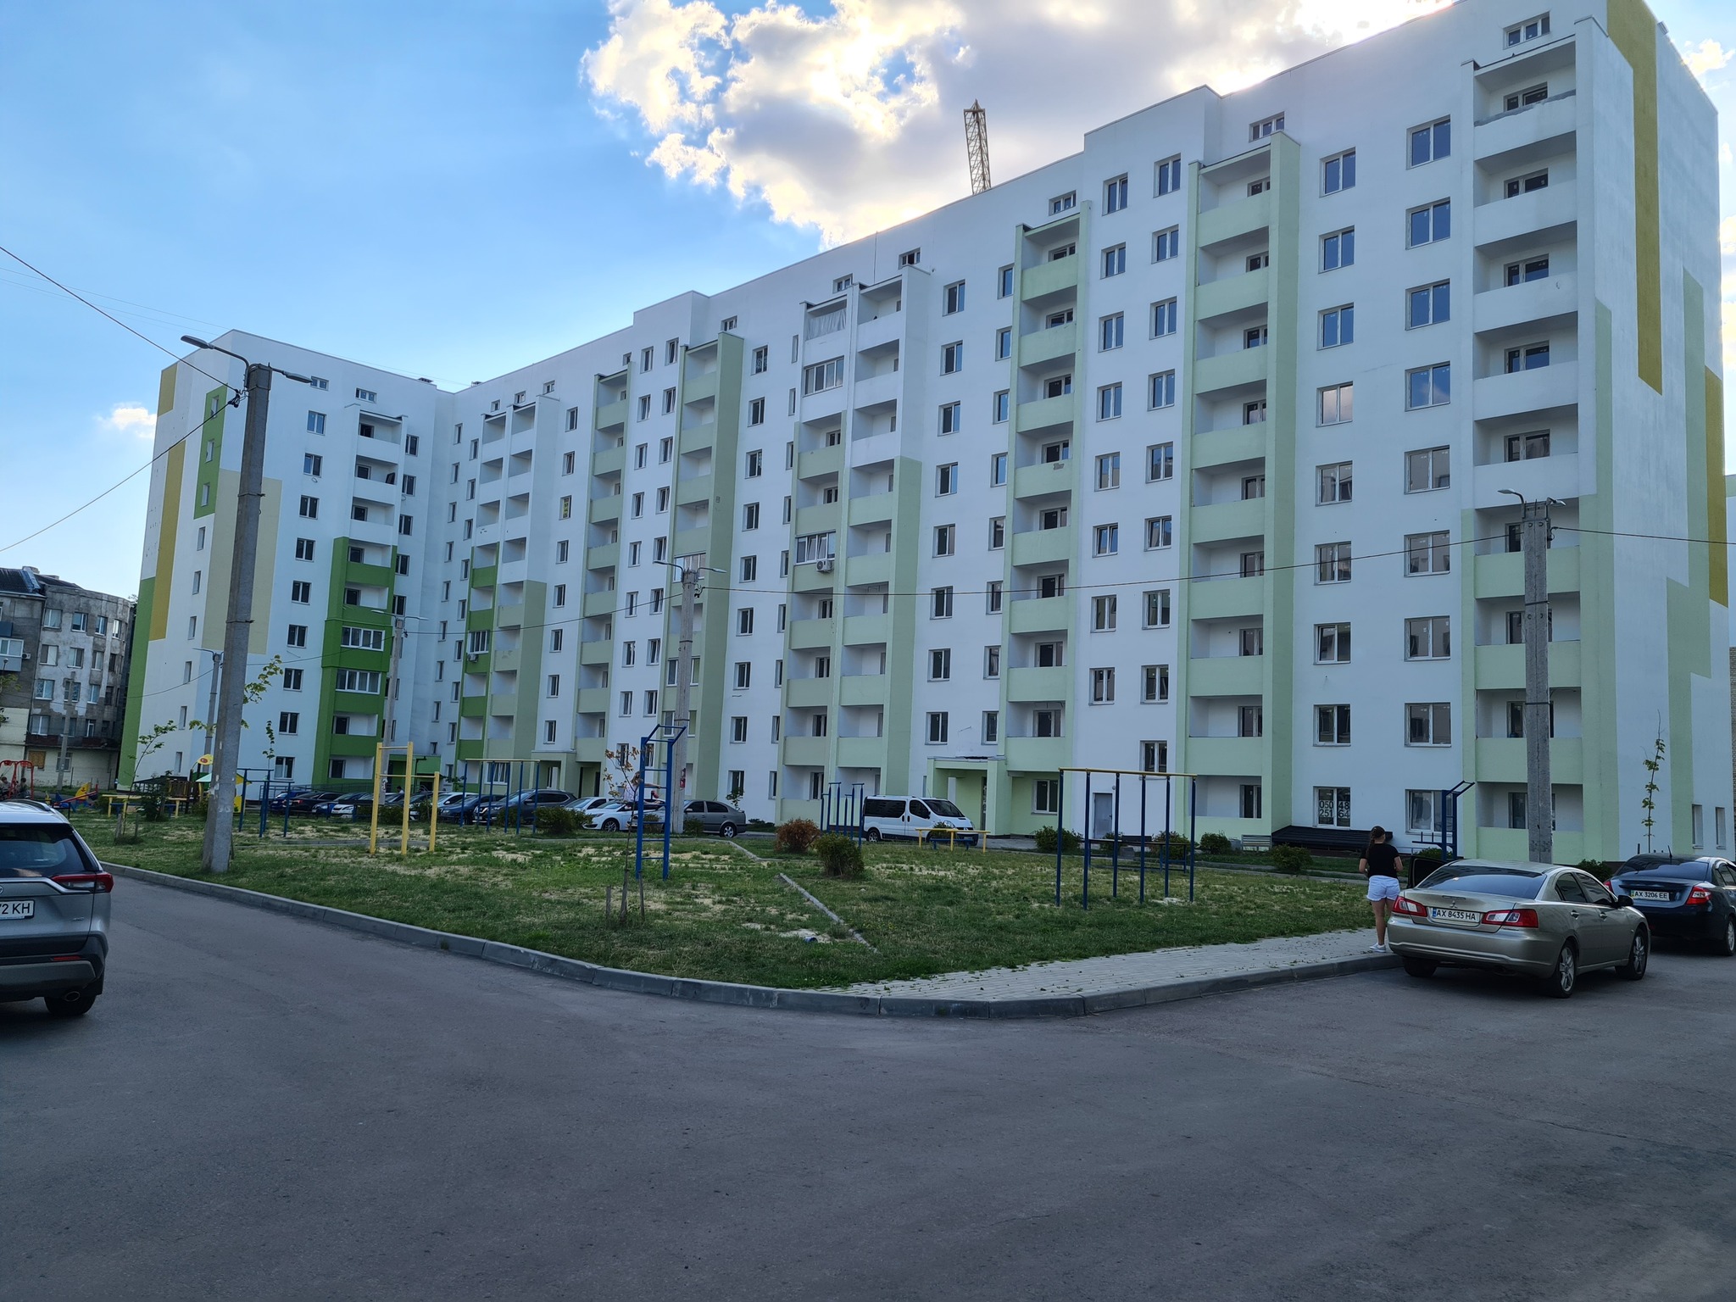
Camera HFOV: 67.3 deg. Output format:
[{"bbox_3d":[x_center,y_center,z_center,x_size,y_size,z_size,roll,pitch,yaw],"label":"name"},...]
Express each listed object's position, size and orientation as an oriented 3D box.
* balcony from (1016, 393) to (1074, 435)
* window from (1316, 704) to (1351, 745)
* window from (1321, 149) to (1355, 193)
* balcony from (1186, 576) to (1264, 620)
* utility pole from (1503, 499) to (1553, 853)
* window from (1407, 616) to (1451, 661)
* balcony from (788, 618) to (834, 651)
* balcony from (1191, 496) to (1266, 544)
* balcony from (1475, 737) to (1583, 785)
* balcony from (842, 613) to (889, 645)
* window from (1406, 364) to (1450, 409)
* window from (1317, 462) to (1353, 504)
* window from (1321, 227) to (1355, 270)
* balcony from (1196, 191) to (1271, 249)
[{"bbox_3d":[7.876,-9.841,54.615,1.374,1.307,2.939,8,-7,-43],"label":"balcony"},{"bbox_3d":[16.271,2.642,45.522,0.170,1.401,1.310,8,-8,-43],"label":"window"},{"bbox_3d":[17.749,-17.967,49.093,0.150,1.532,1.383,8,-8,-44],"label":"window"},{"bbox_3d":[13.529,-1.844,47.933,1.200,1.382,2.964,8,-8,-43],"label":"balcony"},{"bbox_3d":[15.058,0.924,29.272,1.200,9.220,0.500,6,-6,-30],"label":"utility pole"},{"bbox_3d":[18.595,-0.387,43.220,0.183,1.391,1.498,8,-7,-43],"label":"window"},{"bbox_3d":[-2.362,-0.759,64.824,1.200,1.382,3.009,8,-8,-43],"label":"balcony"},{"bbox_3d":[13.659,-4.670,48.131,1.300,1.362,2.973,8,-8,-43],"label":"balcony"},{"bbox_3d":[20.424,3.403,39.846,1.200,1.382,3.030,8,-8,-43],"label":"balcony"},{"bbox_3d":[0.353,-0.933,61.660,1.300,1.362,2.950,8,-8,-43],"label":"balcony"},{"bbox_3d":[19.084,-8.957,44.311,0.170,1.401,1.482,8,-8,-43],"label":"window"},{"bbox_3d":[17.205,-6.131,47.965,0.150,1.458,1.381,8,-8,-44],"label":"window"},{"bbox_3d":[16.929,-14.414,46.958,0.183,1.386,1.344,8,-7,-43],"label":"window"},{"bbox_3d":[14.187,-16.071,49.363,1.300,1.362,2.973,8,-8,-43],"label":"balcony"}]

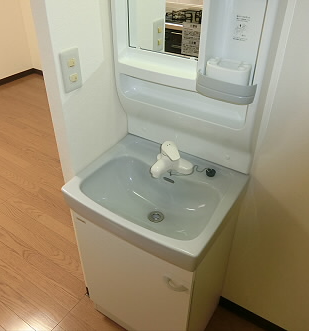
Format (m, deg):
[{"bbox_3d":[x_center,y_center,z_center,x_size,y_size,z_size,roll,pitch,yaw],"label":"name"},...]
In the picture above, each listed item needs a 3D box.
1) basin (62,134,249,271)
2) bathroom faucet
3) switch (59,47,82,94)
[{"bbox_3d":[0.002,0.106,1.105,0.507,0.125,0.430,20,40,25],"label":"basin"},{"bbox_3d":[0.049,-0.010,1.078,0.150,0.110,0.165,20,40,25],"label":"bathroom faucet"},{"bbox_3d":[-0.247,-0.281,0.949,0.010,0.118,0.073,20,40,25],"label":"switch"}]

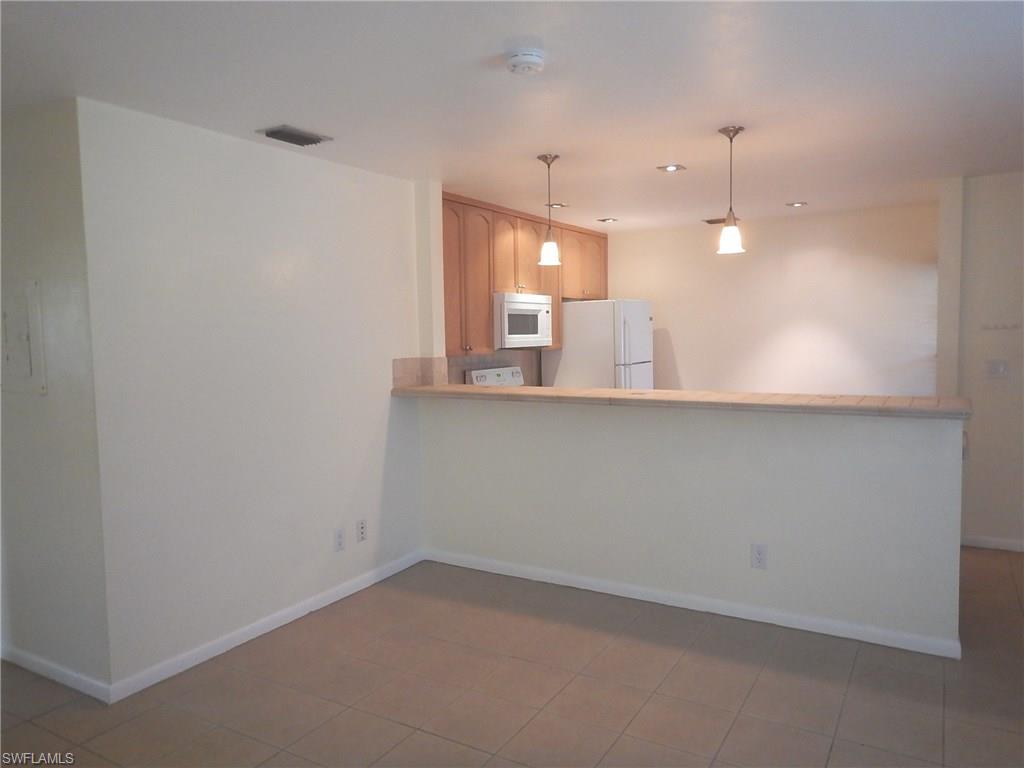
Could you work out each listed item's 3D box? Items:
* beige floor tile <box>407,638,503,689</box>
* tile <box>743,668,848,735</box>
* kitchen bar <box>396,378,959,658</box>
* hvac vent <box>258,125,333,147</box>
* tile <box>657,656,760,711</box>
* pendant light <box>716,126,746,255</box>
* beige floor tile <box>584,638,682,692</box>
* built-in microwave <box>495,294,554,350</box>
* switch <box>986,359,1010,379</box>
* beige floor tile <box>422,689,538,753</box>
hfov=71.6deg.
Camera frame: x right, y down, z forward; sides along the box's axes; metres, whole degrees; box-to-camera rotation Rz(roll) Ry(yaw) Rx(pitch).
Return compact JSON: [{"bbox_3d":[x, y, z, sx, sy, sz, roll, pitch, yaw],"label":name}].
[{"bbox_3d":[-0.242,1.253,3.176,0.335,0.010,0.335,1,5,31],"label":"beige floor tile"},{"bbox_3d":[1.105,1.258,2.786,0.335,0.010,0.335,1,5,31],"label":"tile"},{"bbox_3d":[0.704,0.619,3.845,2.953,1.122,0.598,1,4,31],"label":"kitchen bar"},{"bbox_3d":[-1.031,-1.174,3.381,0.200,0.020,0.290,1,5,31],"label":"hvac vent"},{"bbox_3d":[0.815,1.251,2.954,0.335,0.010,0.335,1,5,31],"label":"tile"},{"bbox_3d":[1.051,-0.920,3.397,0.141,0.566,0.141,1,4,31],"label":"pendant light"},{"bbox_3d":[0.526,1.244,3.129,0.335,0.010,0.335,1,5,31],"label":"beige floor tile"},{"bbox_3d":[-0.023,-0.480,5.468,0.370,0.397,0.746,1,4,31],"label":"built-in microwave"},{"bbox_3d":[3.115,-0.096,4.550,0.120,0.120,0.012,1,5,31],"label":"switch"},{"bbox_3d":[-0.120,1.275,2.687,0.333,0.012,0.333,1,4,31],"label":"beige floor tile"}]

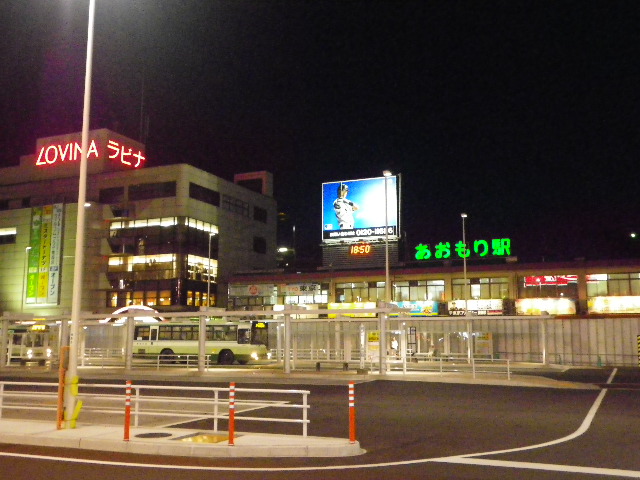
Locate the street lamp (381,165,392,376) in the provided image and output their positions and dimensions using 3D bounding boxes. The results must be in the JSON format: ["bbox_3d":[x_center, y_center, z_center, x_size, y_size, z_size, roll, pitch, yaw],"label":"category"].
[{"bbox_3d":[3.398,1.493,35.814,0.360,9.955,0.550,-3,-9,23],"label":"street lamp"}]

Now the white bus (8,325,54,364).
[{"bbox_3d":[-27.516,8.616,60.750,10.300,3.050,2.490,-3,-9,23],"label":"white bus"}]

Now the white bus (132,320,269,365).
[{"bbox_3d":[-8.835,7.498,52.636,10.300,3.050,2.490,-3,-9,23],"label":"white bus"}]

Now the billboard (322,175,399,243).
[{"bbox_3d":[3.828,-2.829,67.467,7.474,5.600,0.600,-3,-9,23],"label":"billboard"}]

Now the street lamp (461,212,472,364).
[{"bbox_3d":[9.779,3.134,48.007,0.360,9.896,0.550,-3,-9,23],"label":"street lamp"}]

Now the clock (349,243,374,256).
[{"bbox_3d":[3.832,0.896,66.589,2.164,1.182,0.250,-3,-9,23],"label":"clock"}]

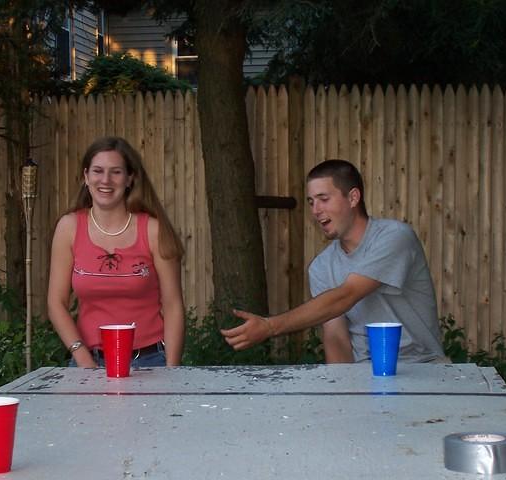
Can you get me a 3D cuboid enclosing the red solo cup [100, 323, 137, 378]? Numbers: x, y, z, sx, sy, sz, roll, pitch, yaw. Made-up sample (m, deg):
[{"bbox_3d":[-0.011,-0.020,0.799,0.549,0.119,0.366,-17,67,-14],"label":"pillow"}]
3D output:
[{"bbox_3d":[-0.344,0.285,4.200,0.094,0.123,0.094,0,2,0],"label":"red solo cup"}]

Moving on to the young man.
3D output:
[{"bbox_3d":[0.320,0.430,4.770,0.650,1.340,0.680,1,2,30],"label":"young man"}]

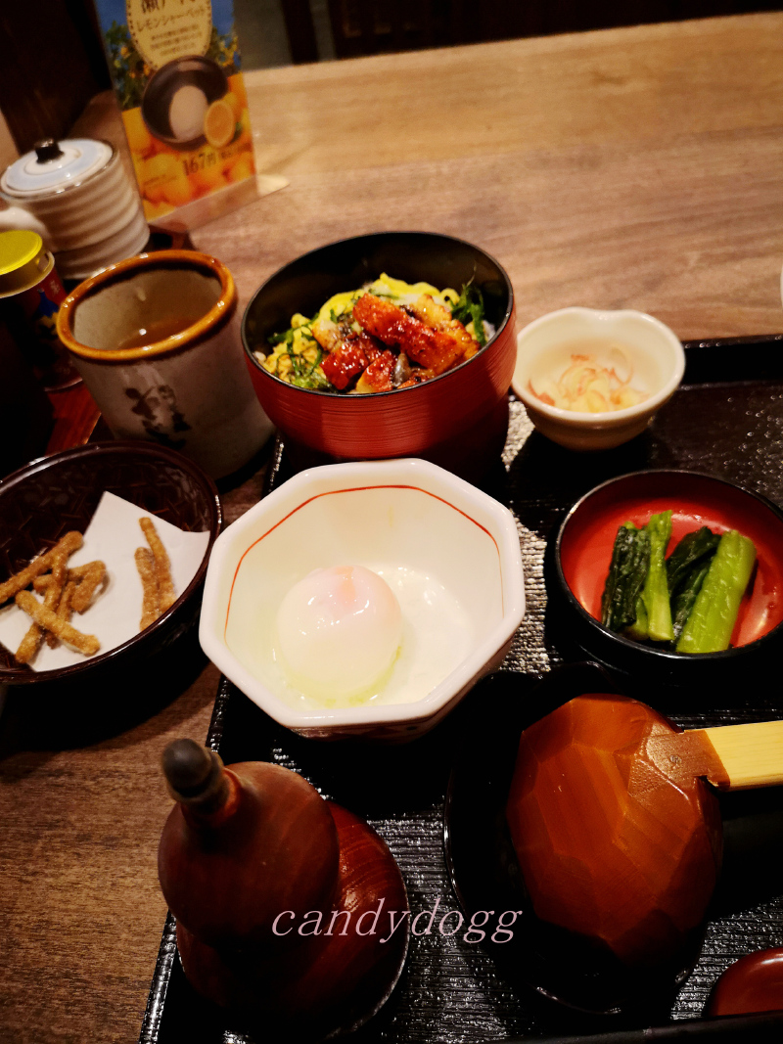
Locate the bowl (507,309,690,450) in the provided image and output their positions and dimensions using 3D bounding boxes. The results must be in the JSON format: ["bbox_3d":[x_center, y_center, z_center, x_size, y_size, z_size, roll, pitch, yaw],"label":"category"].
[{"bbox_3d":[0.093,-0.060,0.377,0.078,0.040,0.075,-4,50,5],"label":"bowl"}]

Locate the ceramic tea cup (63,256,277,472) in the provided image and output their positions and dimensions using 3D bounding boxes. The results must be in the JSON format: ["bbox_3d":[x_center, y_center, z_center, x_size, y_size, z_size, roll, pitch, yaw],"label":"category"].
[{"bbox_3d":[-0.104,-0.073,0.396,0.083,0.081,0.083,-4,50,5],"label":"ceramic tea cup"}]

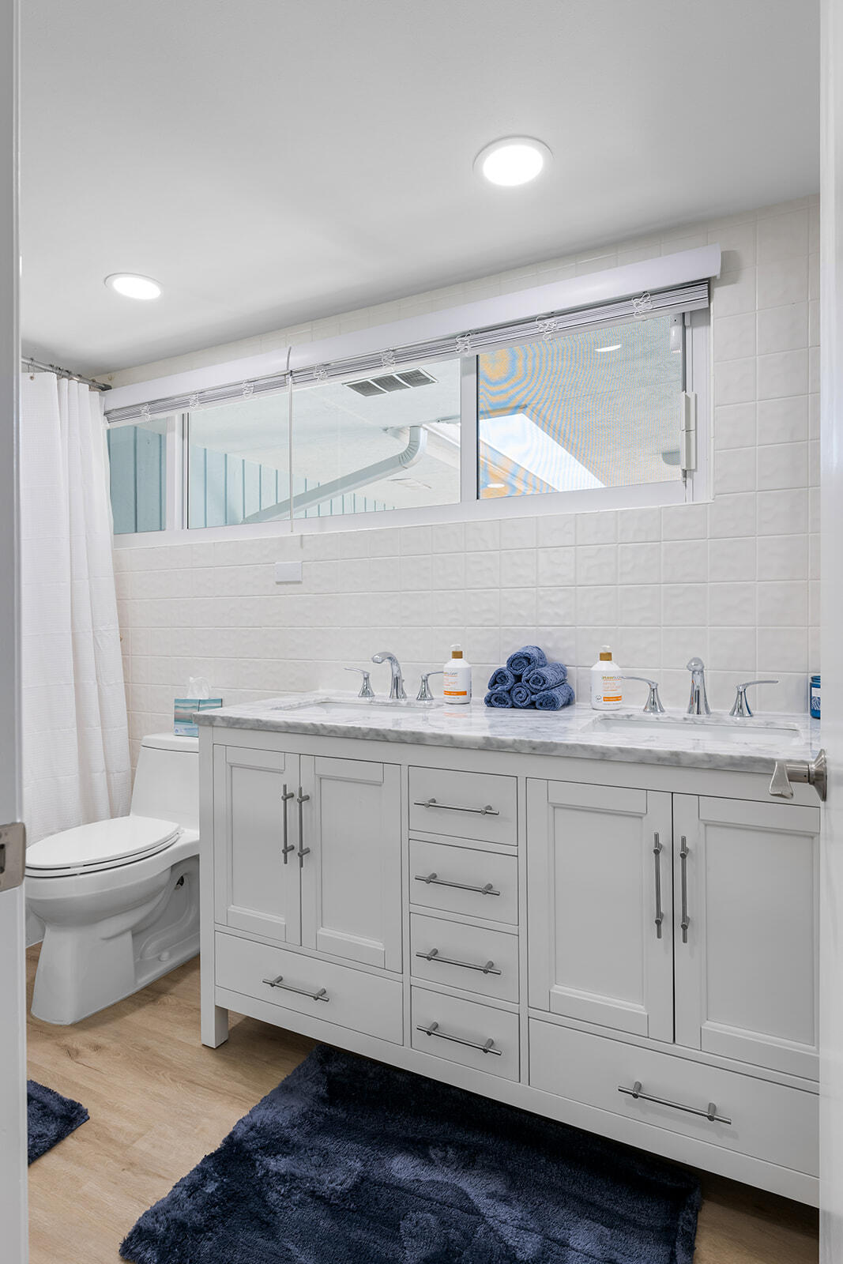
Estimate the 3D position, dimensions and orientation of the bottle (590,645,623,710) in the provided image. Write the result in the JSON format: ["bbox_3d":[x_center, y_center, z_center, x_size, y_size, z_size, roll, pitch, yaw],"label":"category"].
[{"bbox_3d":[0.489,0.120,1.762,0.077,0.168,0.077,0,0,0],"label":"bottle"}]

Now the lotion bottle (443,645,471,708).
[{"bbox_3d":[0.104,0.119,1.892,0.077,0.168,0.077,0,0,0],"label":"lotion bottle"}]

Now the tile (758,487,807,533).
[{"bbox_3d":[0.879,-0.291,1.626,0.108,0.108,0.009,0,0,27],"label":"tile"}]

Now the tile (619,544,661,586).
[{"bbox_3d":[0.585,-0.182,1.789,0.110,0.110,0.008,0,1,27],"label":"tile"}]

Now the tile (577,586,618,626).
[{"bbox_3d":[0.487,-0.070,1.848,0.110,0.110,0.010,0,0,27],"label":"tile"}]

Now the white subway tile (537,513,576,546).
[{"bbox_3d":[0.382,-0.281,1.873,0.108,0.086,0.010,0,0,27],"label":"white subway tile"}]

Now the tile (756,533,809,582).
[{"bbox_3d":[0.889,-0.182,1.645,0.110,0.110,0.010,0,0,27],"label":"tile"}]

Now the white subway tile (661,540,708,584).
[{"bbox_3d":[0.688,-0.182,1.746,0.110,0.110,0.010,0,0,27],"label":"white subway tile"}]

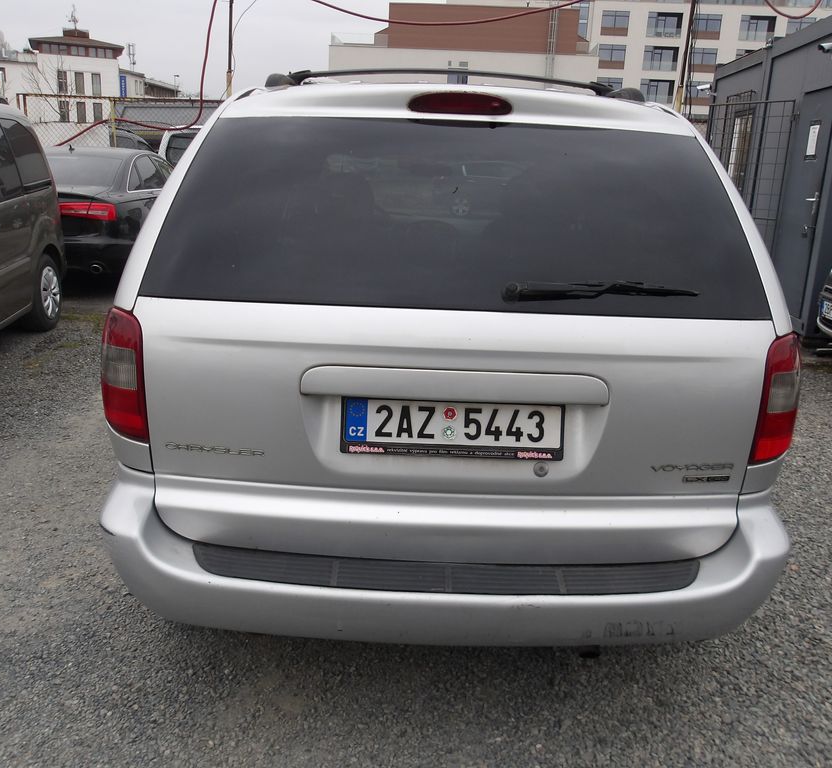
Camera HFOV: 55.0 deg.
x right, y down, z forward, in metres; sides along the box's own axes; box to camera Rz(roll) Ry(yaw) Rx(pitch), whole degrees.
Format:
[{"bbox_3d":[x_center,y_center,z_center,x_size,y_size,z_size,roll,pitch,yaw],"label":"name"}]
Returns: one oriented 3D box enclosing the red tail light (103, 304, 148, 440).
[{"bbox_3d":[-0.725,-0.037,1.980,0.165,0.340,0.190,3,9,-2],"label":"red tail light"}]

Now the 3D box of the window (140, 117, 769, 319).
[{"bbox_3d":[0.114,-0.436,2.008,1.520,0.510,0.130,3,-17,-2],"label":"window"}]

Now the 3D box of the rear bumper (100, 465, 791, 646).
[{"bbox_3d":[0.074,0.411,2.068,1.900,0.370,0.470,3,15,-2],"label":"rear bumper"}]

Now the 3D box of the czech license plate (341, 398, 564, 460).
[{"bbox_3d":[0.092,0.110,1.931,0.535,0.130,0.020,3,11,-2],"label":"czech license plate"}]

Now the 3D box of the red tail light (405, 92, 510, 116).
[{"bbox_3d":[0.125,-0.720,2.057,0.270,0.062,0.050,3,-5,-2],"label":"red tail light"}]

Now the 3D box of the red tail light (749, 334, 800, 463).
[{"bbox_3d":[0.913,0.035,2.030,0.165,0.340,0.190,3,9,-2],"label":"red tail light"}]

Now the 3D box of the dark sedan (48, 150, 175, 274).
[{"bbox_3d":[-3.942,-2.203,10.049,1.880,1.455,4.900,2,15,-4],"label":"dark sedan"}]

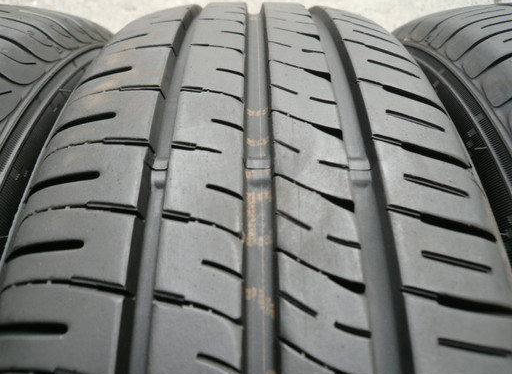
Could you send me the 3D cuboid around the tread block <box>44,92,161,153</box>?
[{"bbox_3d":[-0.050,-0.021,0.137,0.037,0.010,0.026,-3,51,3],"label":"tread block"}]

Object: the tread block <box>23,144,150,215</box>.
[{"bbox_3d":[-0.050,-0.001,0.122,0.037,0.010,0.024,-3,57,3],"label":"tread block"}]

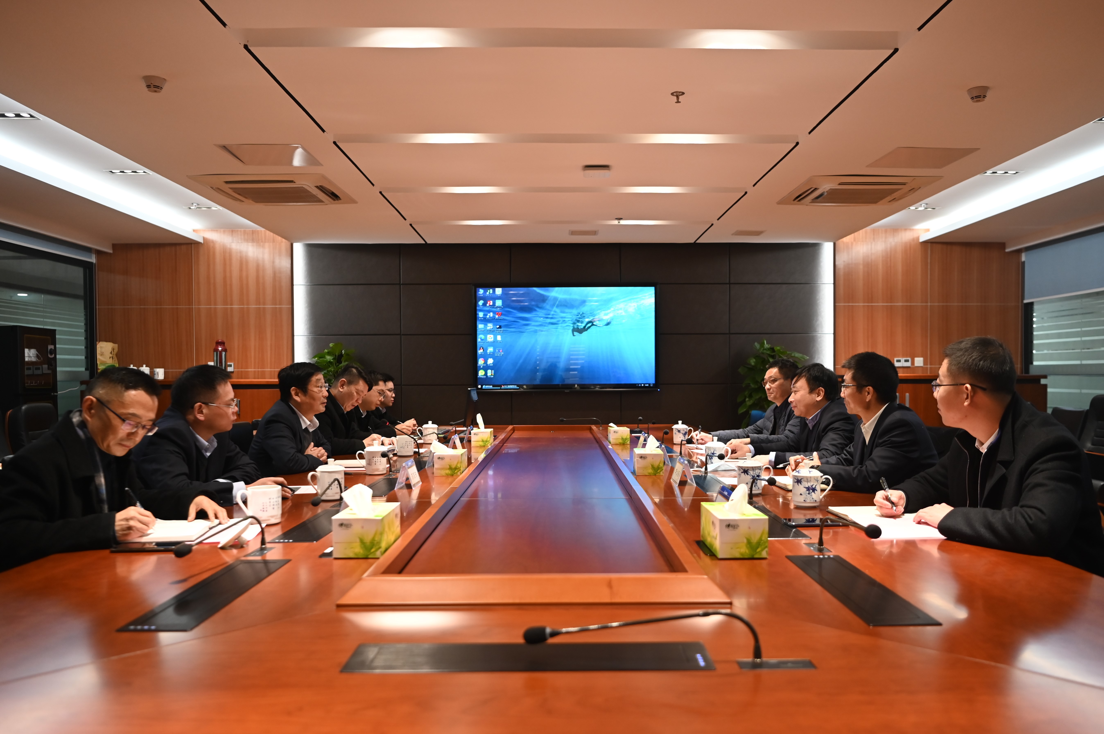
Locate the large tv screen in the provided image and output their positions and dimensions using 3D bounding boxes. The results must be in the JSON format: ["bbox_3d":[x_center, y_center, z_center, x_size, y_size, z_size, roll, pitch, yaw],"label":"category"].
[{"bbox_3d":[0.143,-0.311,7.856,1.960,1.130,0.090,0,-1,0],"label":"large tv screen"}]

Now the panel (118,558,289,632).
[{"bbox_3d":[-0.654,0.443,1.448,0.115,0.012,0.475,0,-1,0],"label":"panel"}]

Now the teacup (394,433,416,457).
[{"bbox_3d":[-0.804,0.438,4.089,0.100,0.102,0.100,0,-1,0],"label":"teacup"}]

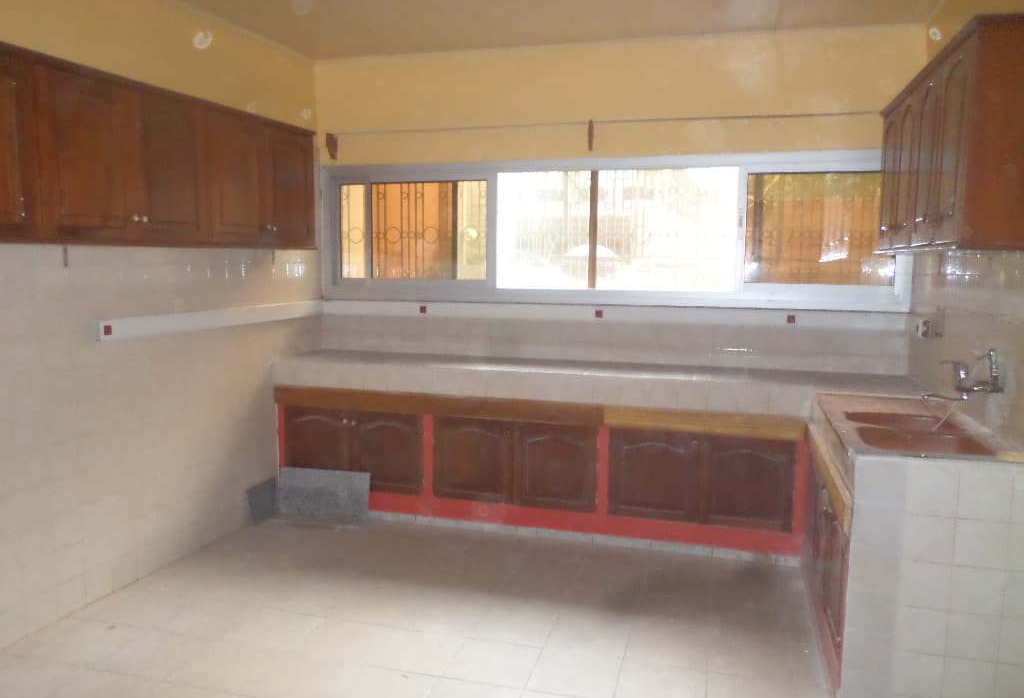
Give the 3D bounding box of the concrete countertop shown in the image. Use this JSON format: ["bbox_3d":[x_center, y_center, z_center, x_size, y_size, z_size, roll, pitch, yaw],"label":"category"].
[{"bbox_3d":[0.354,0.183,4.307,3.580,0.154,0.650,2,7,16],"label":"concrete countertop"}]

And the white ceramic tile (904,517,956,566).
[{"bbox_3d":[1.321,0.600,2.347,0.150,0.150,0.010,2,7,16],"label":"white ceramic tile"}]

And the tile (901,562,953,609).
[{"bbox_3d":[1.315,0.751,2.356,0.148,0.152,0.010,2,7,16],"label":"tile"}]

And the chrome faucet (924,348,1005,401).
[{"bbox_3d":[1.671,0.093,2.751,0.245,0.171,0.160,2,7,16],"label":"chrome faucet"}]

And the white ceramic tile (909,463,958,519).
[{"bbox_3d":[1.315,0.447,2.319,0.148,0.152,0.010,2,7,16],"label":"white ceramic tile"}]

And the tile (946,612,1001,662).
[{"bbox_3d":[1.457,0.910,2.341,0.150,0.150,0.010,2,7,16],"label":"tile"}]

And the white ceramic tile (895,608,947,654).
[{"bbox_3d":[1.315,0.905,2.381,0.150,0.150,0.010,2,7,16],"label":"white ceramic tile"}]

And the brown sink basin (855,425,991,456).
[{"bbox_3d":[1.413,0.393,2.546,0.400,0.150,0.330,2,7,16],"label":"brown sink basin"}]

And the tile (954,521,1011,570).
[{"bbox_3d":[1.462,0.605,2.307,0.150,0.150,0.010,2,7,16],"label":"tile"}]

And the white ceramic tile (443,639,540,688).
[{"bbox_3d":[-0.067,1.202,2.834,0.315,0.010,0.304,2,7,16],"label":"white ceramic tile"}]

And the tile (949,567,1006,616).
[{"bbox_3d":[1.454,0.756,2.316,0.148,0.152,0.010,2,7,16],"label":"tile"}]

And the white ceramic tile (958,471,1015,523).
[{"bbox_3d":[1.464,0.454,2.290,0.150,0.150,0.010,2,7,16],"label":"white ceramic tile"}]

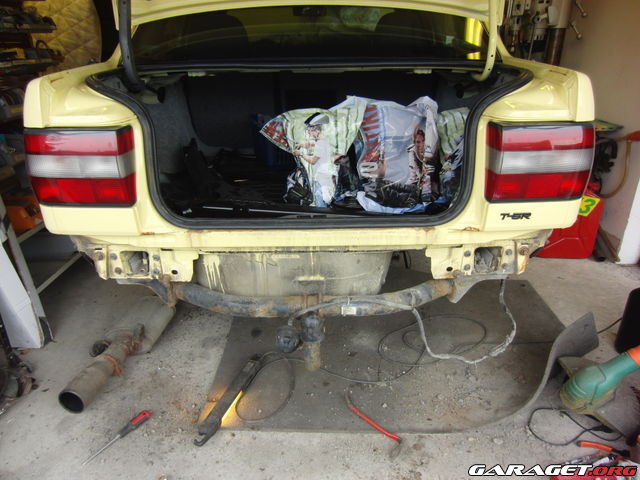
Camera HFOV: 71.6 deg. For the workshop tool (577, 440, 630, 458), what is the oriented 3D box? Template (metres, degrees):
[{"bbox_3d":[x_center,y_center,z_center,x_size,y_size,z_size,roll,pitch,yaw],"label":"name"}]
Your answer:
[{"bbox_3d":[0.832,0.618,1.304,0.155,0.022,0.045,7,25,15],"label":"workshop tool"}]

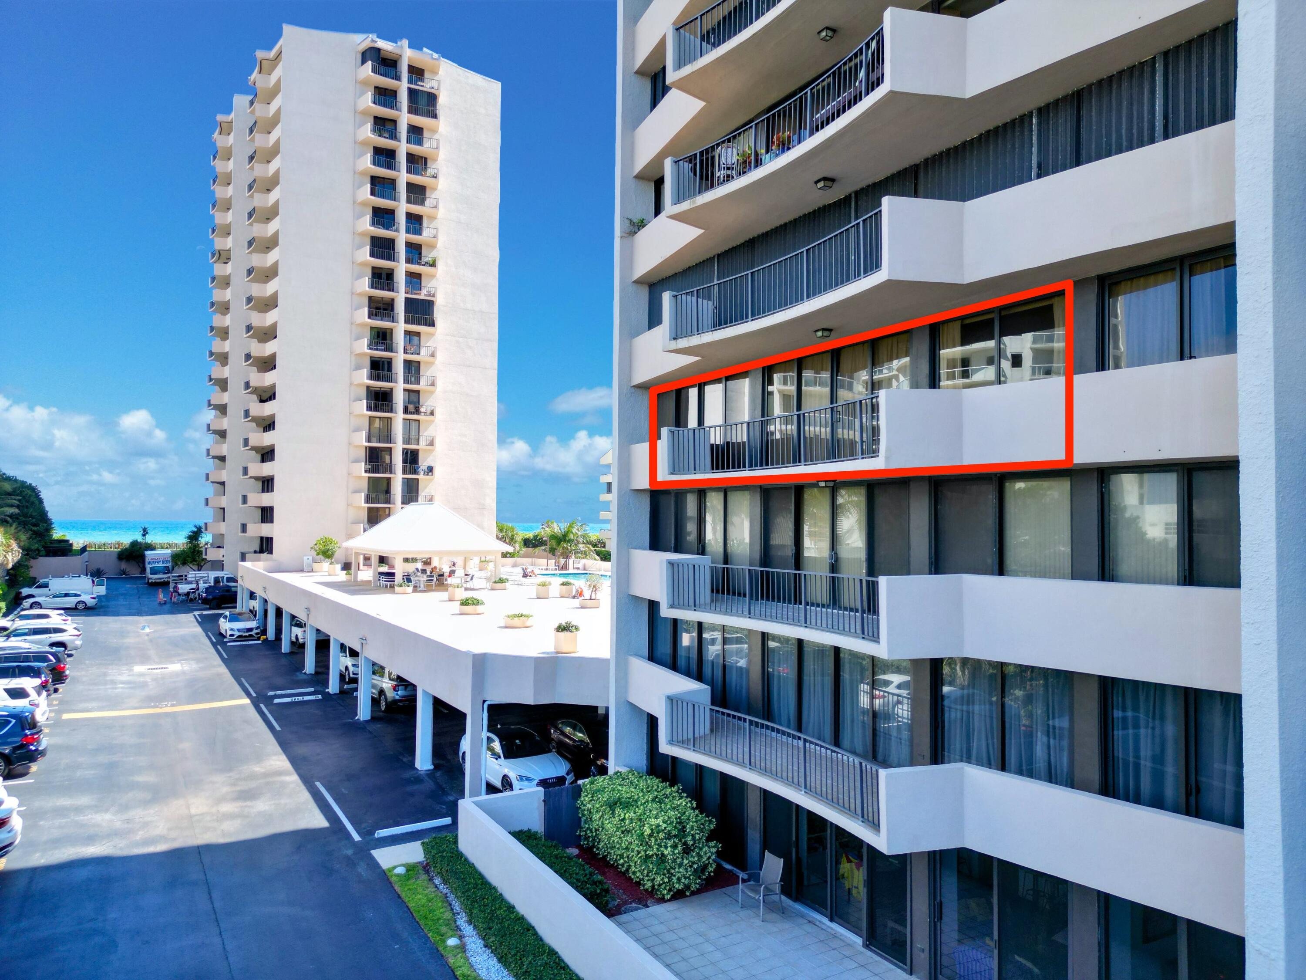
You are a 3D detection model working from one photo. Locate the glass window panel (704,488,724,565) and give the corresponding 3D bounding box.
[{"bbox_3d":[1.425,1.165,20.738,0.120,2.292,0.795,2,-2,-29],"label":"glass window panel"}]

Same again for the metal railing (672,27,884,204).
[{"bbox_3d":[1.898,-6.143,15.539,0.345,0.848,6.015,2,-2,-29],"label":"metal railing"}]

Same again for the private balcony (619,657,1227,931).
[{"bbox_3d":[2.438,4.541,15.980,2.332,1.089,14.689,2,-2,-29],"label":"private balcony"}]

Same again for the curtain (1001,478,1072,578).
[{"bbox_3d":[5.609,0.943,13.244,0.120,2.266,1.113,2,-2,-29],"label":"curtain"}]

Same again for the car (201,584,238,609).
[{"bbox_3d":[-35.612,9.010,76.706,4.750,1.900,1.920,2,-3,-41],"label":"car"}]

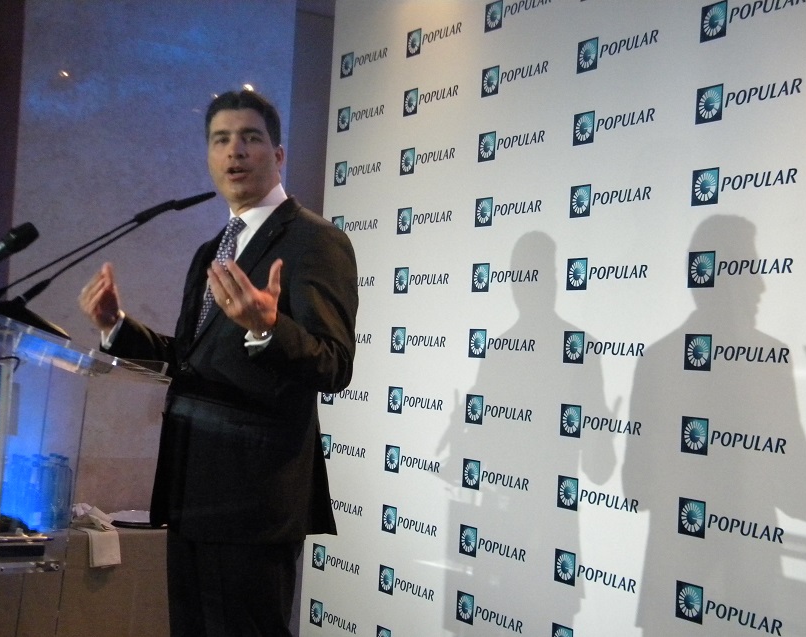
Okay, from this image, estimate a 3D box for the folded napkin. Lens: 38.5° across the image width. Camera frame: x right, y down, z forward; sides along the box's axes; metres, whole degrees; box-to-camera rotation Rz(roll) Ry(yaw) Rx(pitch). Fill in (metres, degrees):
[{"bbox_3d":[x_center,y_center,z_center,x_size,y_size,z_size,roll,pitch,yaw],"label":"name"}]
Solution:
[{"bbox_3d":[-1.099,0.768,4.120,0.140,0.200,0.190,4,-2,-33],"label":"folded napkin"}]

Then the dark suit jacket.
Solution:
[{"bbox_3d":[-0.379,0.102,2.500,0.360,0.760,0.540,4,-2,-42],"label":"dark suit jacket"}]

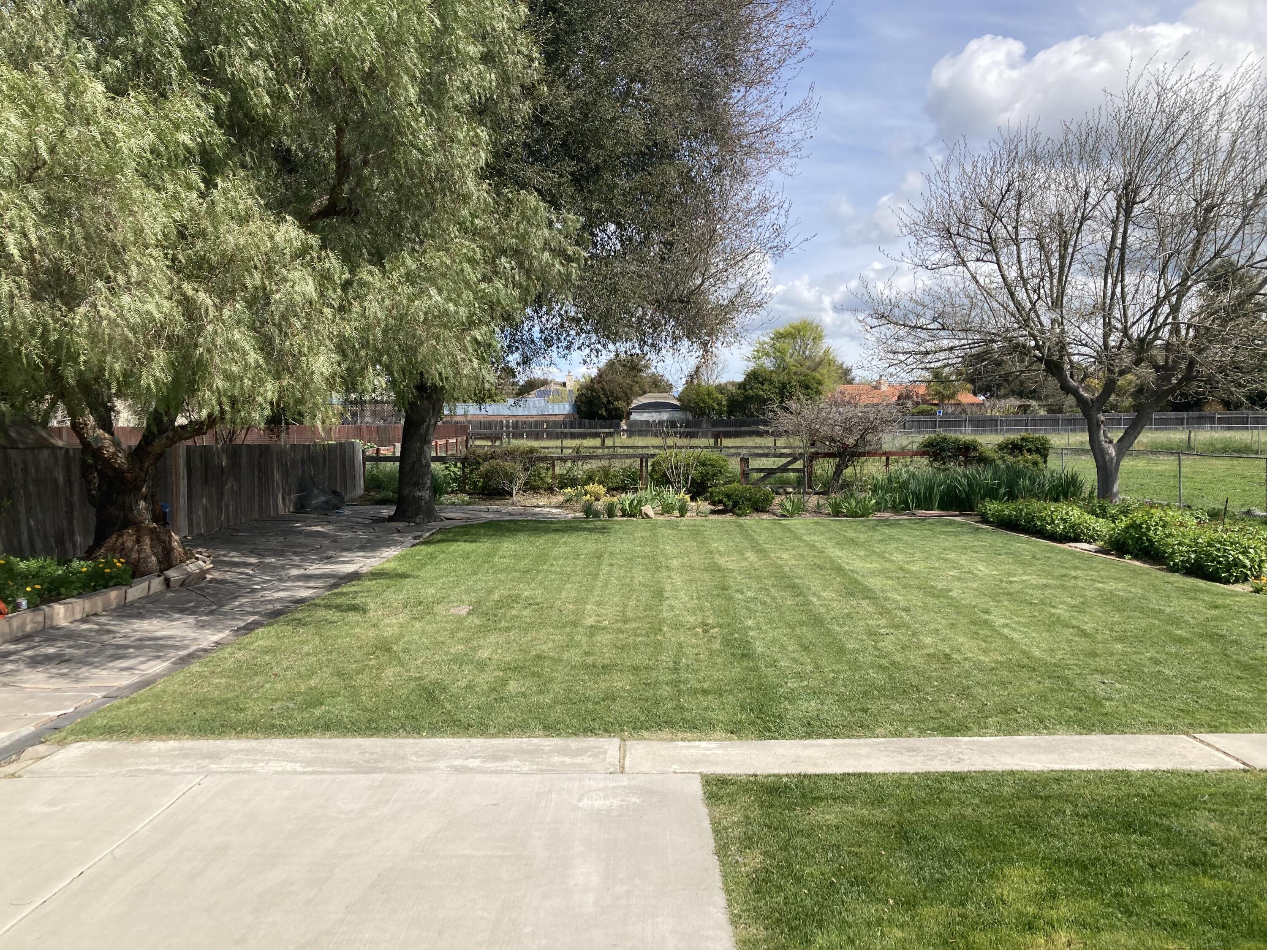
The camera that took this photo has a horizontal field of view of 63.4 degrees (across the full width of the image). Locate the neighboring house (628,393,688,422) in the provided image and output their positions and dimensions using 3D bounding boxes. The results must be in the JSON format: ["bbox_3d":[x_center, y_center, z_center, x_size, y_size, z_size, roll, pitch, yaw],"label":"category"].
[{"bbox_3d":[2.414,-5.960,102.000,6.100,4.400,7.000,0,3,0],"label":"neighboring house"}]

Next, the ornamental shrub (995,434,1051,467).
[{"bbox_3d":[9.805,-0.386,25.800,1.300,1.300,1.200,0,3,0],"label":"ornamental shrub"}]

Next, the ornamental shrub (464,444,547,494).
[{"bbox_3d":[-3.214,-0.112,25.700,2.050,1.200,1.700,0,3,0],"label":"ornamental shrub"}]

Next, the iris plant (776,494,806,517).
[{"bbox_3d":[2.958,0.575,19.200,0.550,0.420,0.520,0,3,0],"label":"iris plant"}]

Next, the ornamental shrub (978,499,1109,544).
[{"bbox_3d":[6.985,0.723,17.200,1.100,0.500,3.500,0,3,0],"label":"ornamental shrub"}]

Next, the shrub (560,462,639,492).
[{"bbox_3d":[-0.870,0.051,26.500,2.000,0.850,1.300,0,3,0],"label":"shrub"}]

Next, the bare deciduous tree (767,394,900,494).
[{"bbox_3d":[4.899,-0.745,25.300,3.050,2.450,2.700,0,3,0],"label":"bare deciduous tree"}]

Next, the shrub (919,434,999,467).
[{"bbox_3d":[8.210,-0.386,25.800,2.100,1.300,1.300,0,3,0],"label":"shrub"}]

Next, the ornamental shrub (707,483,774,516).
[{"bbox_3d":[2.169,0.490,20.700,1.350,0.620,1.200,0,3,0],"label":"ornamental shrub"}]

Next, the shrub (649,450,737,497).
[{"bbox_3d":[1.449,-0.012,25.000,2.050,1.150,1.800,0,3,0],"label":"shrub"}]

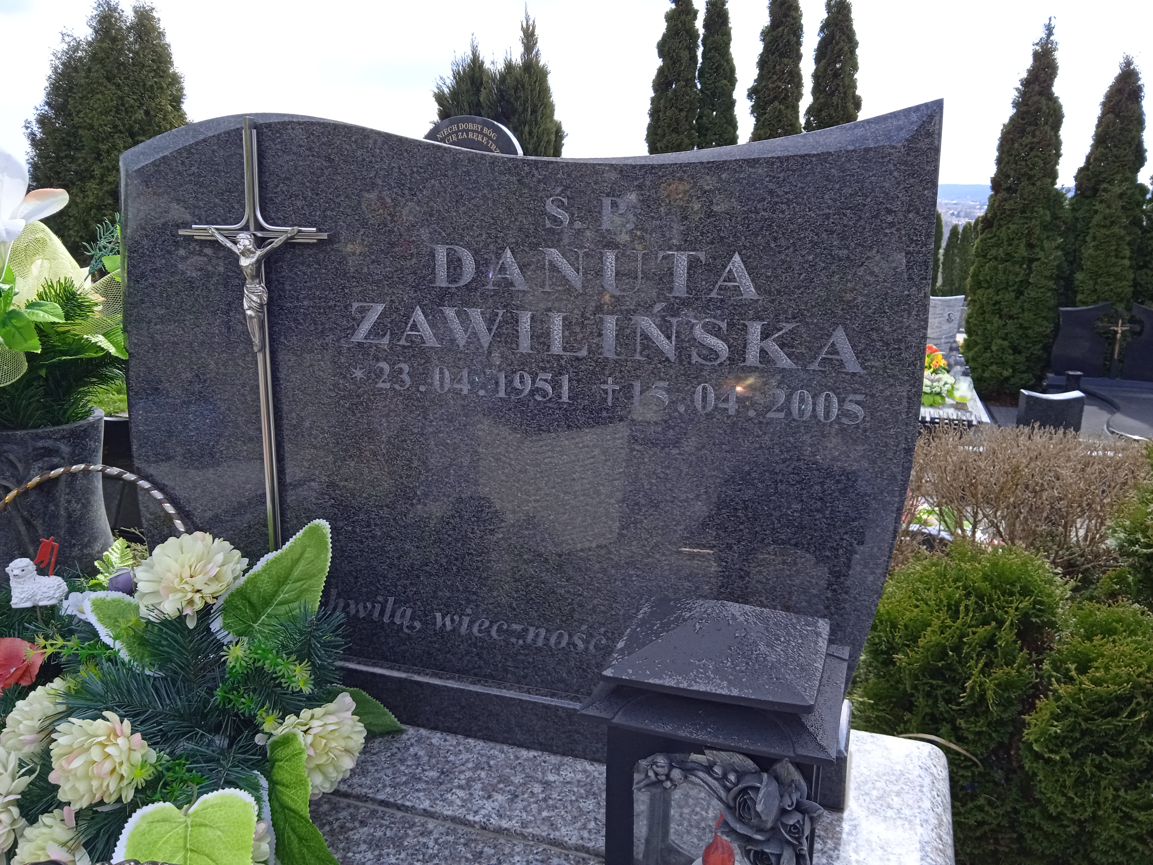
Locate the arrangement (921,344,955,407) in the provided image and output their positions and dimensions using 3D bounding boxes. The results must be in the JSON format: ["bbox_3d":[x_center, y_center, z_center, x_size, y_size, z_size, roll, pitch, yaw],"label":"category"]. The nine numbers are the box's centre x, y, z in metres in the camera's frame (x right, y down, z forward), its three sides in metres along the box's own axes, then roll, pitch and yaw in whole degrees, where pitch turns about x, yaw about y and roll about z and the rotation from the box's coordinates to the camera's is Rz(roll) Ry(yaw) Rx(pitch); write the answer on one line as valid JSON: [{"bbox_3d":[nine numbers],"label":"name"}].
[{"bbox_3d":[2.591,-0.414,6.800,0.350,0.440,0.330,6,16,20],"label":"arrangement"}]

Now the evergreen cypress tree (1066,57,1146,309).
[{"bbox_3d":[6.207,-2.511,10.920,0.980,3.539,0.980,8,17,28],"label":"evergreen cypress tree"}]

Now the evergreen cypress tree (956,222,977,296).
[{"bbox_3d":[11.141,-4.727,26.671,0.620,2.663,0.620,6,16,22],"label":"evergreen cypress tree"}]

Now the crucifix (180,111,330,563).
[{"bbox_3d":[-0.401,-0.101,1.175,0.211,0.563,0.050,5,14,16],"label":"crucifix"}]

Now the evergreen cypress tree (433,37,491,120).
[{"bbox_3d":[-0.825,-1.848,7.269,0.650,2.302,0.650,-2,15,-6],"label":"evergreen cypress tree"}]

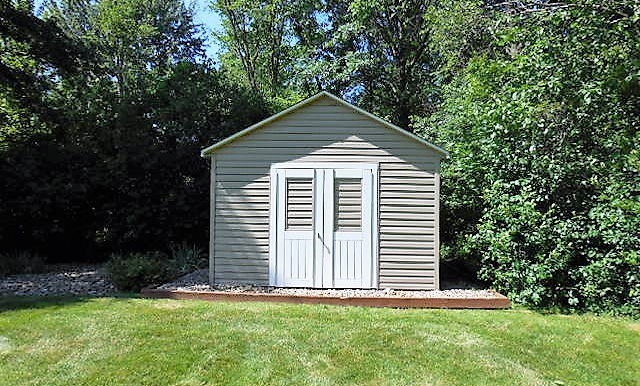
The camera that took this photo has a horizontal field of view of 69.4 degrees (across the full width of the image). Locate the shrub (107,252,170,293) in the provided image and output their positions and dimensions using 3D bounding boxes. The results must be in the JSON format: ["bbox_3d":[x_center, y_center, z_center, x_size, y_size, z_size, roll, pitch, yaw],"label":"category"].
[{"bbox_3d":[-3.141,1.316,8.054,1.080,0.620,0.950,1,-1,3],"label":"shrub"}]

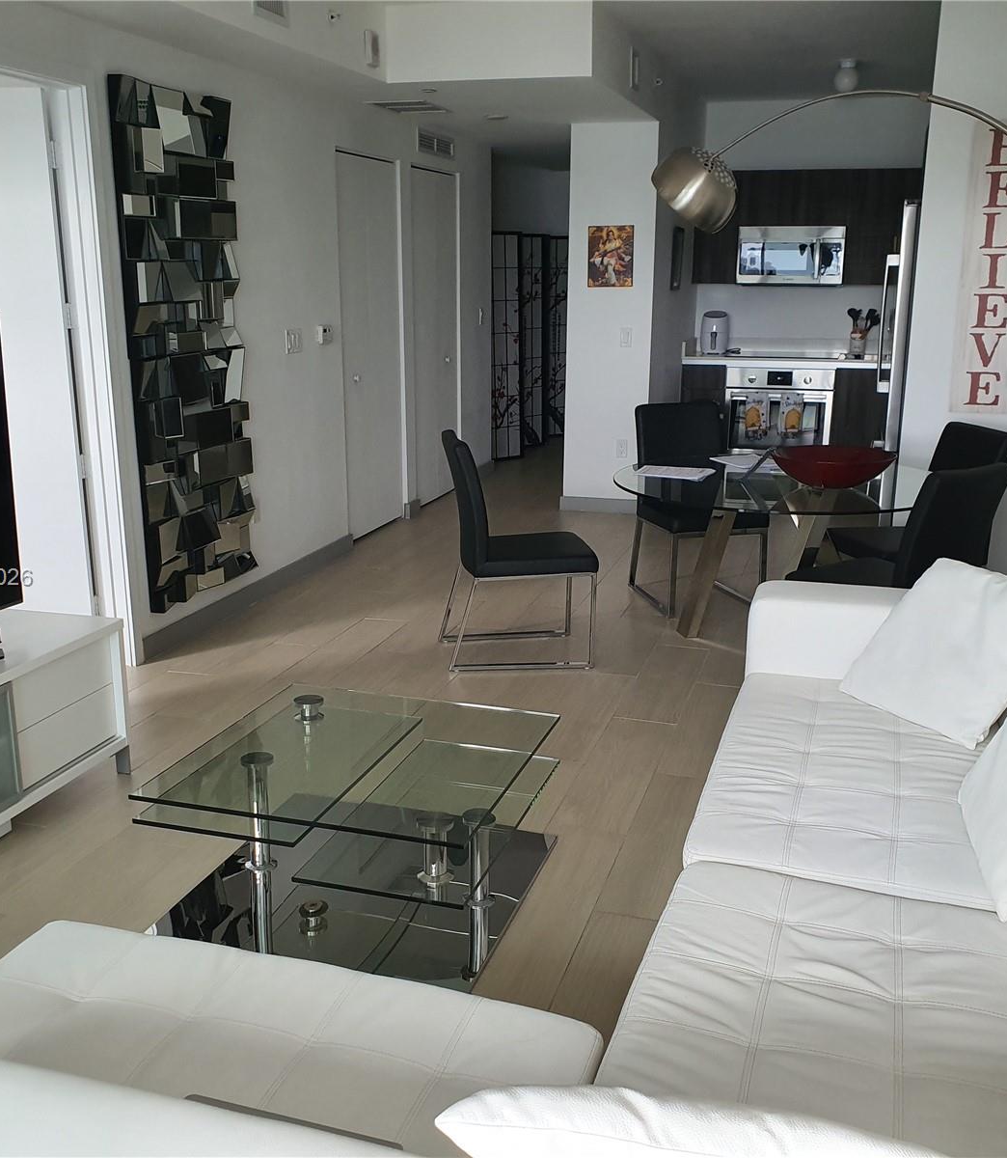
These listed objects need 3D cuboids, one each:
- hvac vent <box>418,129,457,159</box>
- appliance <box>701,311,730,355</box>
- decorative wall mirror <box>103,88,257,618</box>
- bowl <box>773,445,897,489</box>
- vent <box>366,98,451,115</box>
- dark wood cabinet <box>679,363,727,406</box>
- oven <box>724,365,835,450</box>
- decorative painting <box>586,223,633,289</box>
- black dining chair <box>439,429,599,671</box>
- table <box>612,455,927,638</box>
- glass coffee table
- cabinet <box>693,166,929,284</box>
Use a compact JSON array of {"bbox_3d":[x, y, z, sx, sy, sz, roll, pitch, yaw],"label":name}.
[{"bbox_3d":[-0.418,-2.815,7.527,0.025,0.150,0.730,5,16,16],"label":"hvac vent"},{"bbox_3d":[1.603,-1.841,8.728,0.215,0.302,0.260,5,16,16],"label":"appliance"},{"bbox_3d":[-1.312,-0.959,4.907,0.080,2.080,0.770,5,16,16],"label":"decorative wall mirror"},{"bbox_3d":[1.309,-0.434,4.595,0.475,0.118,0.475,5,16,16],"label":"bowl"},{"bbox_3d":[-0.513,-2.597,6.413,0.360,0.025,0.510,5,16,16],"label":"vent"},{"bbox_3d":[1.546,-1.219,8.809,0.320,0.870,0.600,5,16,16],"label":"dark wood cabinet"},{"bbox_3d":[2.061,-1.262,8.616,0.762,0.660,0.550,5,16,16],"label":"oven"},{"bbox_3d":[0.672,-2.023,7.278,0.295,0.370,0.025,5,16,16],"label":"decorative painting"},{"bbox_3d":[0.051,-0.136,4.775,0.600,0.940,0.435,-2,16,-9],"label":"black dining chair"},{"bbox_3d":[1.118,-0.045,4.815,1.330,0.750,1.330,5,16,16],"label":"table"},{"bbox_3d":[-0.359,0.630,3.060,0.850,0.375,0.840,5,16,16],"label":"glass coffee table"},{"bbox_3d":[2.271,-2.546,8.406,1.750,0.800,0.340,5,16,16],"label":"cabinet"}]

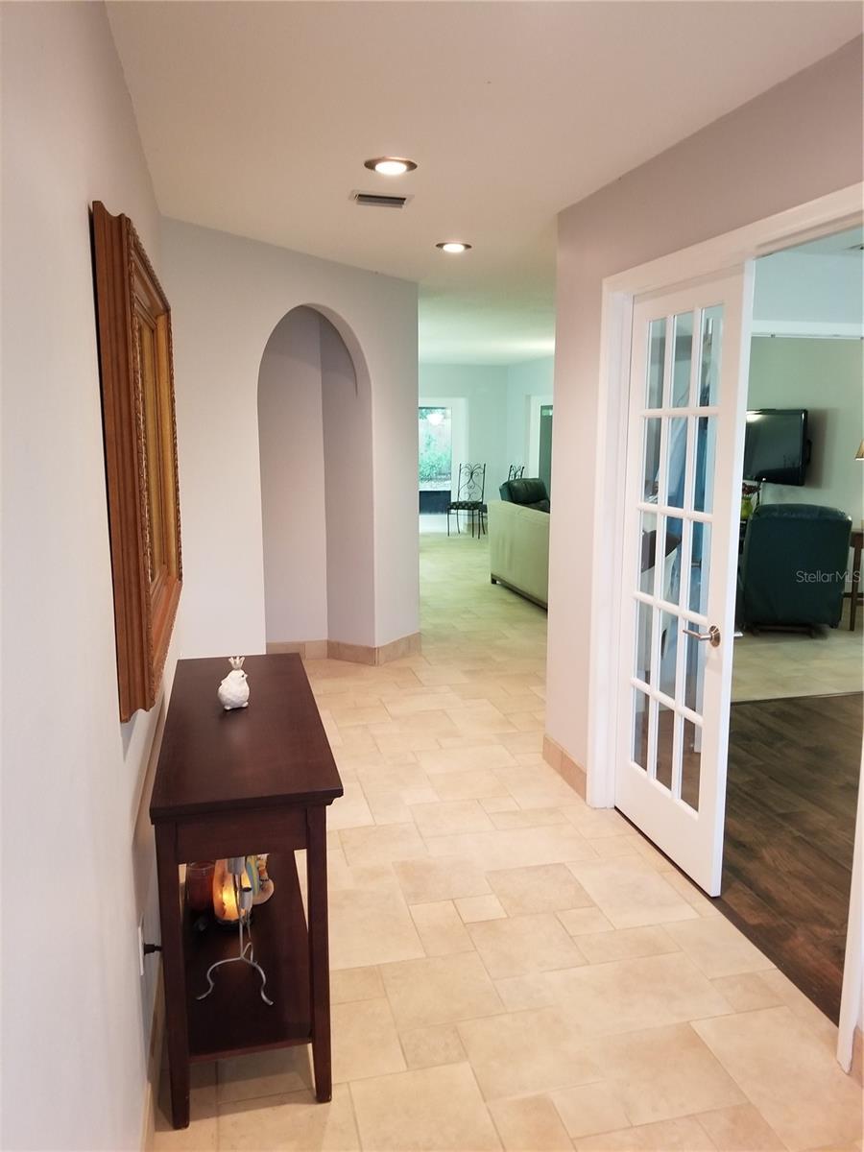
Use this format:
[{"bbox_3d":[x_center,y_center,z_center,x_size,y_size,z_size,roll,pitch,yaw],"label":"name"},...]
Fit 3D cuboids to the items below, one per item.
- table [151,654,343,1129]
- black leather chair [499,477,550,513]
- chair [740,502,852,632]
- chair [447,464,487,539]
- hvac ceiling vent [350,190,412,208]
[{"bbox_3d":[-0.537,0.766,2.531,0.412,0.775,1.200,-3,10,-13],"label":"table"},{"bbox_3d":[1.296,-0.585,9.650,0.820,0.950,0.900,-8,13,-38],"label":"black leather chair"},{"bbox_3d":[2.709,-0.100,6.793,0.820,0.980,0.920,1,10,8],"label":"chair"},{"bbox_3d":[0.497,-1.067,12.252,0.430,1.000,0.490,4,11,20],"label":"chair"},{"bbox_3d":[-0.208,-1.471,3.399,0.250,0.030,0.165,-3,10,-13],"label":"hvac ceiling vent"}]

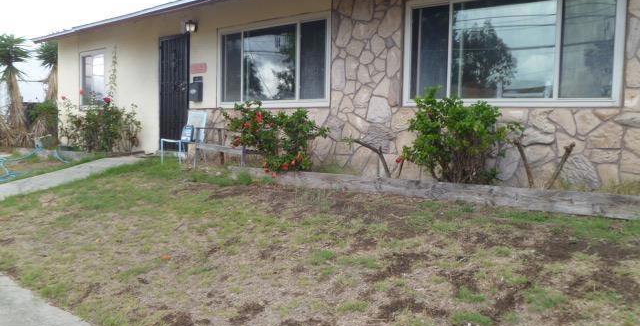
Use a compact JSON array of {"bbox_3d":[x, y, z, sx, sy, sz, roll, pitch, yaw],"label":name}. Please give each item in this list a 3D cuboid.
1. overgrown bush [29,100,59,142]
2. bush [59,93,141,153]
[{"bbox_3d":[-6.734,-0.994,12.700,1.050,1.150,1.000,4,5,37],"label":"overgrown bush"},{"bbox_3d":[-4.241,-0.783,10.003,2.100,1.170,0.800,4,5,37],"label":"bush"}]

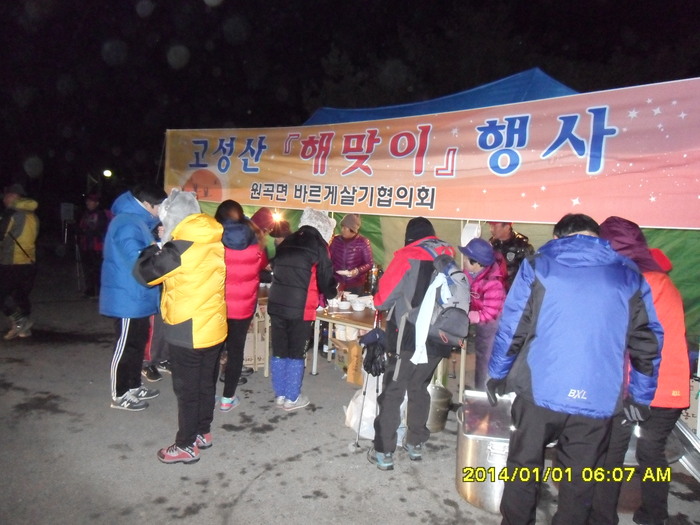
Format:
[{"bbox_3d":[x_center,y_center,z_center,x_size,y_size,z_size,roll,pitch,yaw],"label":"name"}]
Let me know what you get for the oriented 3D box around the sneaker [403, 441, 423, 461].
[{"bbox_3d":[0.401,1.193,3.164,0.105,0.130,0.270,-3,10,-32],"label":"sneaker"}]

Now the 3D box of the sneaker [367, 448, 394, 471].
[{"bbox_3d":[0.189,1.202,3.054,0.105,0.130,0.270,-3,10,-32],"label":"sneaker"}]

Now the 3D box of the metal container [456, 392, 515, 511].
[{"bbox_3d":[0.829,1.004,2.620,0.470,0.420,0.490,1,7,13],"label":"metal container"}]

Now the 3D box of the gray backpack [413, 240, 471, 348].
[{"bbox_3d":[0.534,0.190,2.800,0.320,0.560,0.270,-1,-3,-35],"label":"gray backpack"}]

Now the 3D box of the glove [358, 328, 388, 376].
[{"bbox_3d":[0.143,0.571,3.080,0.120,0.300,0.160,-6,12,-45],"label":"glove"}]

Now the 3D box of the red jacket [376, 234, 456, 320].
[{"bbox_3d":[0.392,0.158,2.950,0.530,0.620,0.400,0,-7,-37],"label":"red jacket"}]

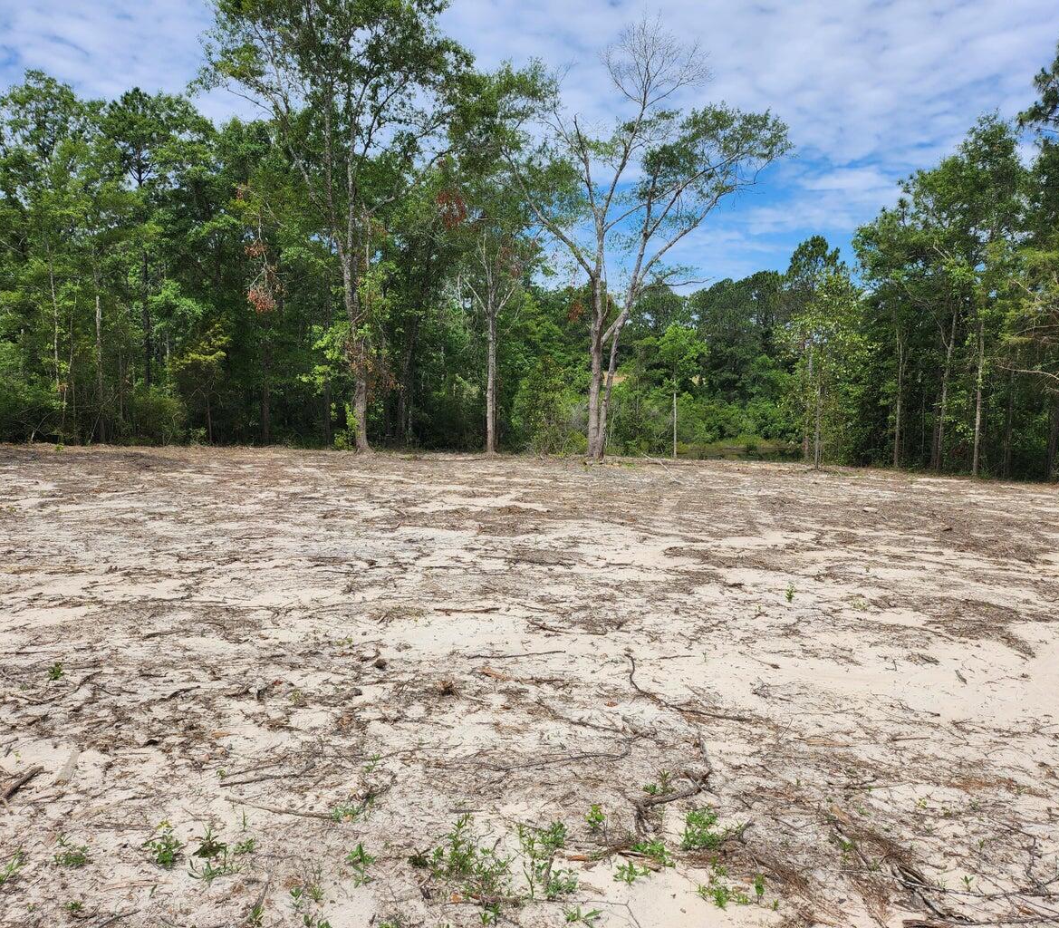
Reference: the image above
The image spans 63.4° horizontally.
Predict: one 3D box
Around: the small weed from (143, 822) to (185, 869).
[{"bbox_3d":[-1.323,1.380,3.106,0.142,0.120,0.128,-1,3,-23],"label":"small weed"}]

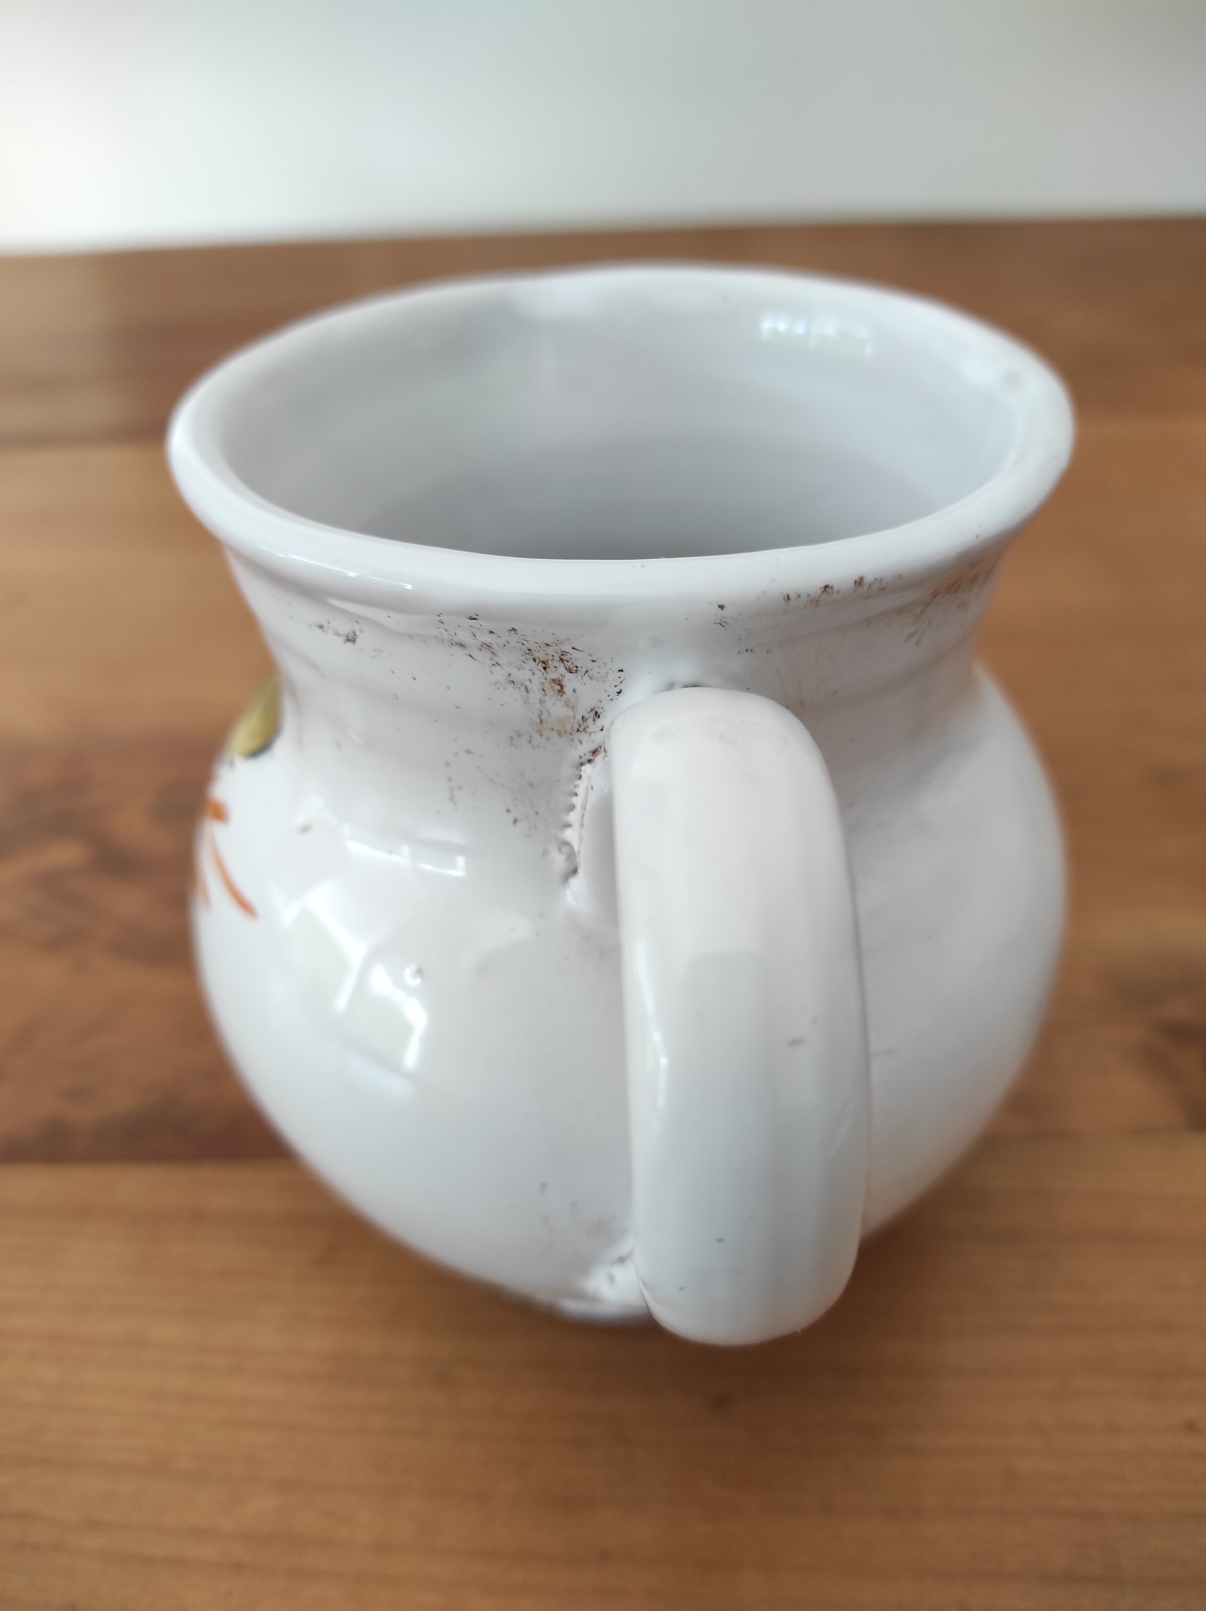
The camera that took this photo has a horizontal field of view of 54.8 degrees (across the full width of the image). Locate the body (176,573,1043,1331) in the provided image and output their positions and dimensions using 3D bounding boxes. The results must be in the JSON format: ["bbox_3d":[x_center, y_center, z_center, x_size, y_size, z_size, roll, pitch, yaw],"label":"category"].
[{"bbox_3d":[0.003,0.003,0.151,0.109,0.103,0.109,-6,39,-5],"label":"body"}]

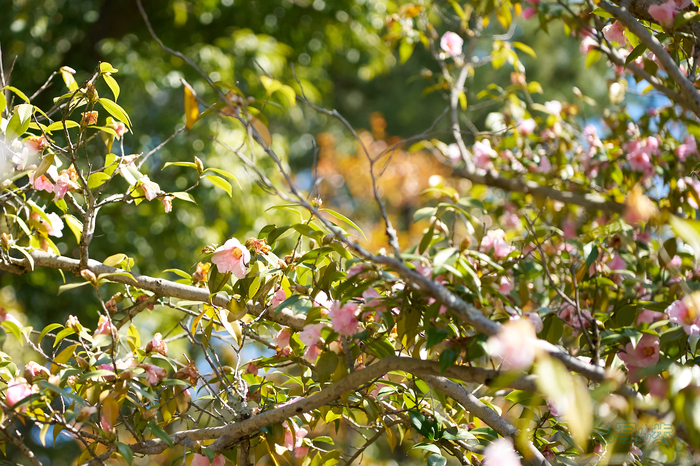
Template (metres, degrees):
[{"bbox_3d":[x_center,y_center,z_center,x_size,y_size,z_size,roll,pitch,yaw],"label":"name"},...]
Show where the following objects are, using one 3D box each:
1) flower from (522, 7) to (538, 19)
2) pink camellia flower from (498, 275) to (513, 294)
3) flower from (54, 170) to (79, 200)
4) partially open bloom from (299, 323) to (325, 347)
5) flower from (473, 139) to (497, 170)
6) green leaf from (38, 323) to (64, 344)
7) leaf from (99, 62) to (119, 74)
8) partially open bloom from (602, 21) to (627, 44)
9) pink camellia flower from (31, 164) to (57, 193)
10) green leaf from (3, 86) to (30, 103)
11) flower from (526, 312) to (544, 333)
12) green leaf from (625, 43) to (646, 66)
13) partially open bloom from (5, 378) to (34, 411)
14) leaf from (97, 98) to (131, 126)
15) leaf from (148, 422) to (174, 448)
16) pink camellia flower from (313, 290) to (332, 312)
[{"bbox_3d":[0.371,-0.454,4.000,0.034,0.027,0.030,-4,10,33],"label":"flower"},{"bbox_3d":[0.260,0.086,3.250,0.027,0.034,0.028,-1,11,6],"label":"pink camellia flower"},{"bbox_3d":[-0.460,-0.077,3.150,0.036,0.038,0.042,-6,33,48],"label":"flower"},{"bbox_3d":[-0.063,0.167,3.200,0.040,0.041,0.037,-5,5,41],"label":"partially open bloom"},{"bbox_3d":[0.291,-0.168,4.200,0.053,0.063,0.046,-2,-7,19],"label":"flower"},{"bbox_3d":[-0.539,0.181,3.500,0.022,0.056,0.018,38,-8,45],"label":"green leaf"},{"bbox_3d":[-0.360,-0.245,2.900,0.031,0.019,0.018,1,0,-11],"label":"leaf"},{"bbox_3d":[0.504,-0.382,3.700,0.046,0.046,0.044,-4,-8,33],"label":"partially open bloom"},{"bbox_3d":[-0.464,-0.083,2.950,0.046,0.044,0.037,1,-7,-6],"label":"pink camellia flower"},{"bbox_3d":[-0.541,-0.225,3.150,0.049,0.012,0.019,28,24,15],"label":"green leaf"},{"bbox_3d":[0.297,0.145,3.150,0.045,0.045,0.038,-3,-7,25],"label":"flower"},{"bbox_3d":[0.536,-0.334,3.650,0.023,0.064,0.014,37,-7,39],"label":"green leaf"},{"bbox_3d":[-0.502,0.245,2.950,0.046,0.050,0.043,1,-7,-6],"label":"partially open bloom"},{"bbox_3d":[-0.356,-0.180,2.950,0.024,0.072,0.017,-45,0,-35],"label":"leaf"},{"bbox_3d":[-0.301,0.323,3.100,0.022,0.056,0.010,-27,-26,-46],"label":"leaf"},{"bbox_3d":[-0.046,0.115,3.250,0.037,0.038,0.034,-3,2,24],"label":"pink camellia flower"}]

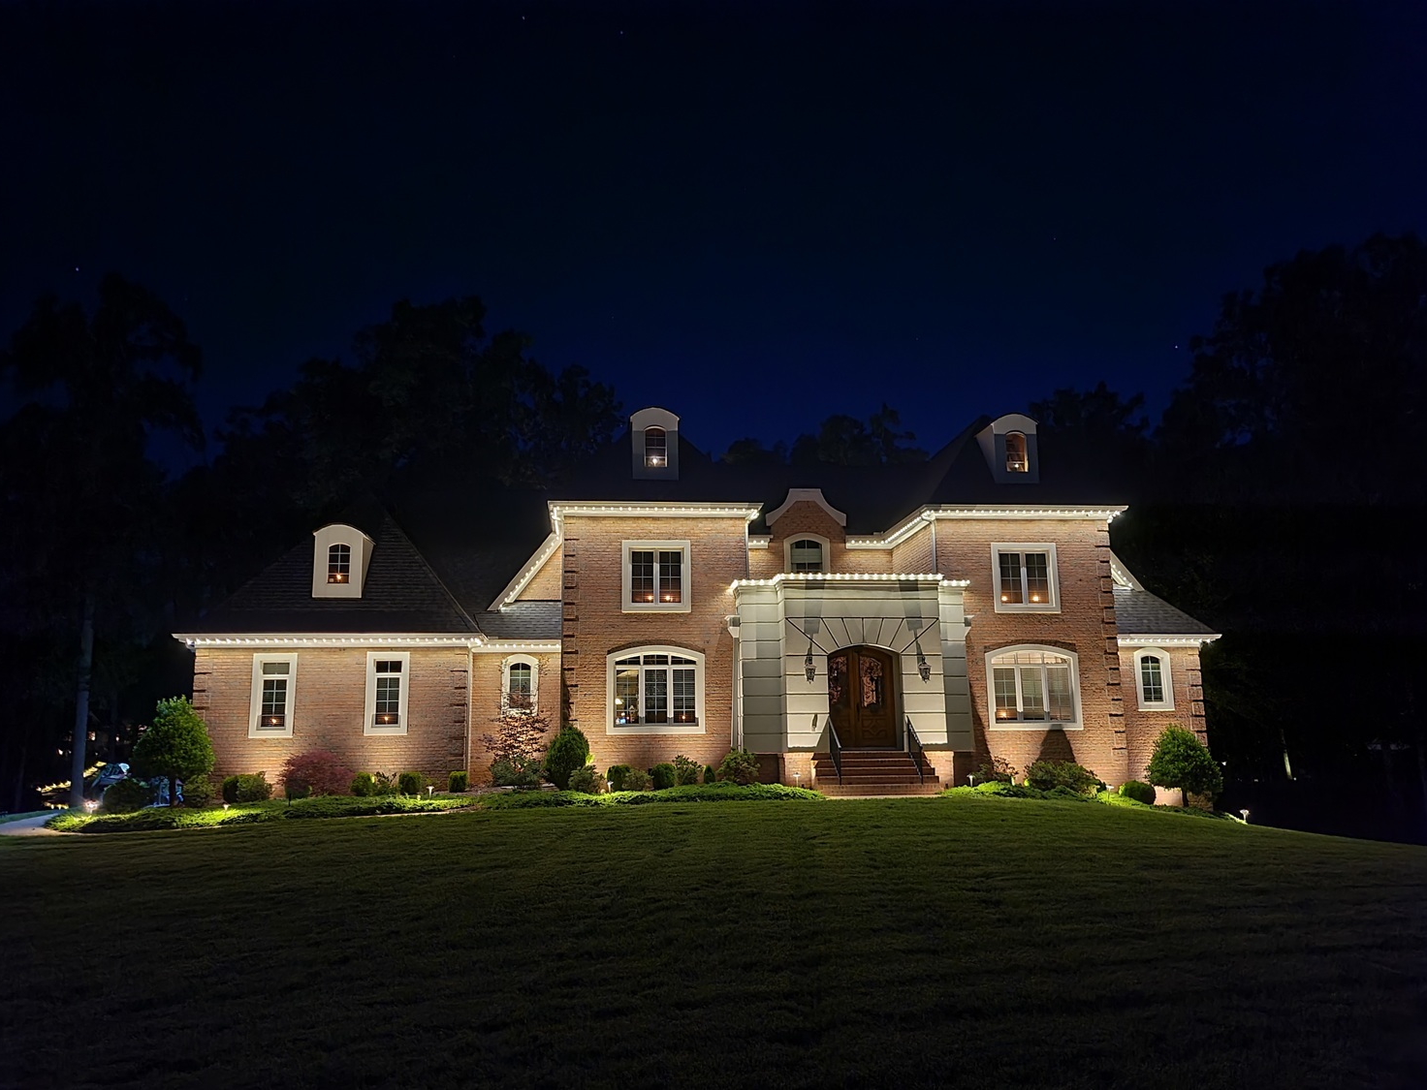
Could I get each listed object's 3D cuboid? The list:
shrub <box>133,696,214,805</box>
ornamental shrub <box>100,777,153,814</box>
[{"bbox_3d":[-12.207,4.637,24.690,1.750,2.451,1.750,0,-11,-6],"label":"shrub"},{"bbox_3d":[-12.897,5.523,24.032,1.100,0.757,1.100,0,-11,-6],"label":"ornamental shrub"}]

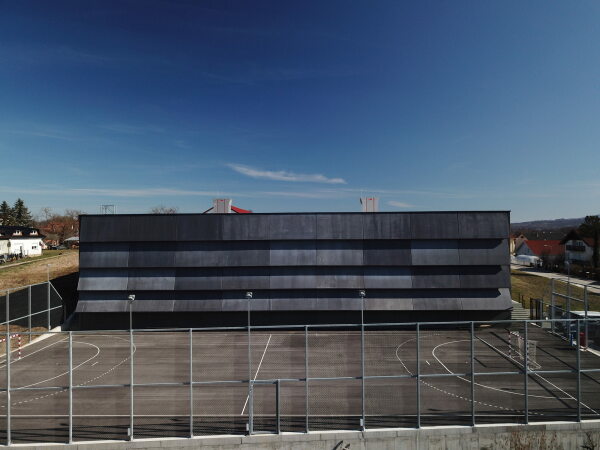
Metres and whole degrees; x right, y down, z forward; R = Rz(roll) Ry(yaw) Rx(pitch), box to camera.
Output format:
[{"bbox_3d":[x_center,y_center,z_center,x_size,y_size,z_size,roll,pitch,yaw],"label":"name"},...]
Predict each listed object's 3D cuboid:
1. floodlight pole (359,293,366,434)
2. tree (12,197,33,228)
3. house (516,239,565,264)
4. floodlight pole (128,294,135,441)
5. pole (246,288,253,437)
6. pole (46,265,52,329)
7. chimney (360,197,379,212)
[{"bbox_3d":[3.336,7.151,23.750,0.380,7.350,0.420,-1,-1,0],"label":"floodlight pole"},{"bbox_3d":[-69.208,-0.373,112.000,5.800,12.500,5.800,-1,-1,0],"label":"tree"},{"bbox_3d":[57.300,6.400,105.000,9.800,5.800,9.200,-1,-1,0],"label":"house"},{"bbox_3d":[-8.528,7.225,22.850,0.360,7.350,0.420,-1,-1,2],"label":"floodlight pole"},{"bbox_3d":[-2.632,7.160,23.400,0.360,7.350,0.420,-1,-1,0],"label":"pole"},{"bbox_3d":[-25.425,7.469,45.800,0.420,6.800,0.420,-1,-1,23],"label":"pole"},{"bbox_3d":[8.790,-2.466,57.000,2.000,2.200,1.800,-1,-1,0],"label":"chimney"}]

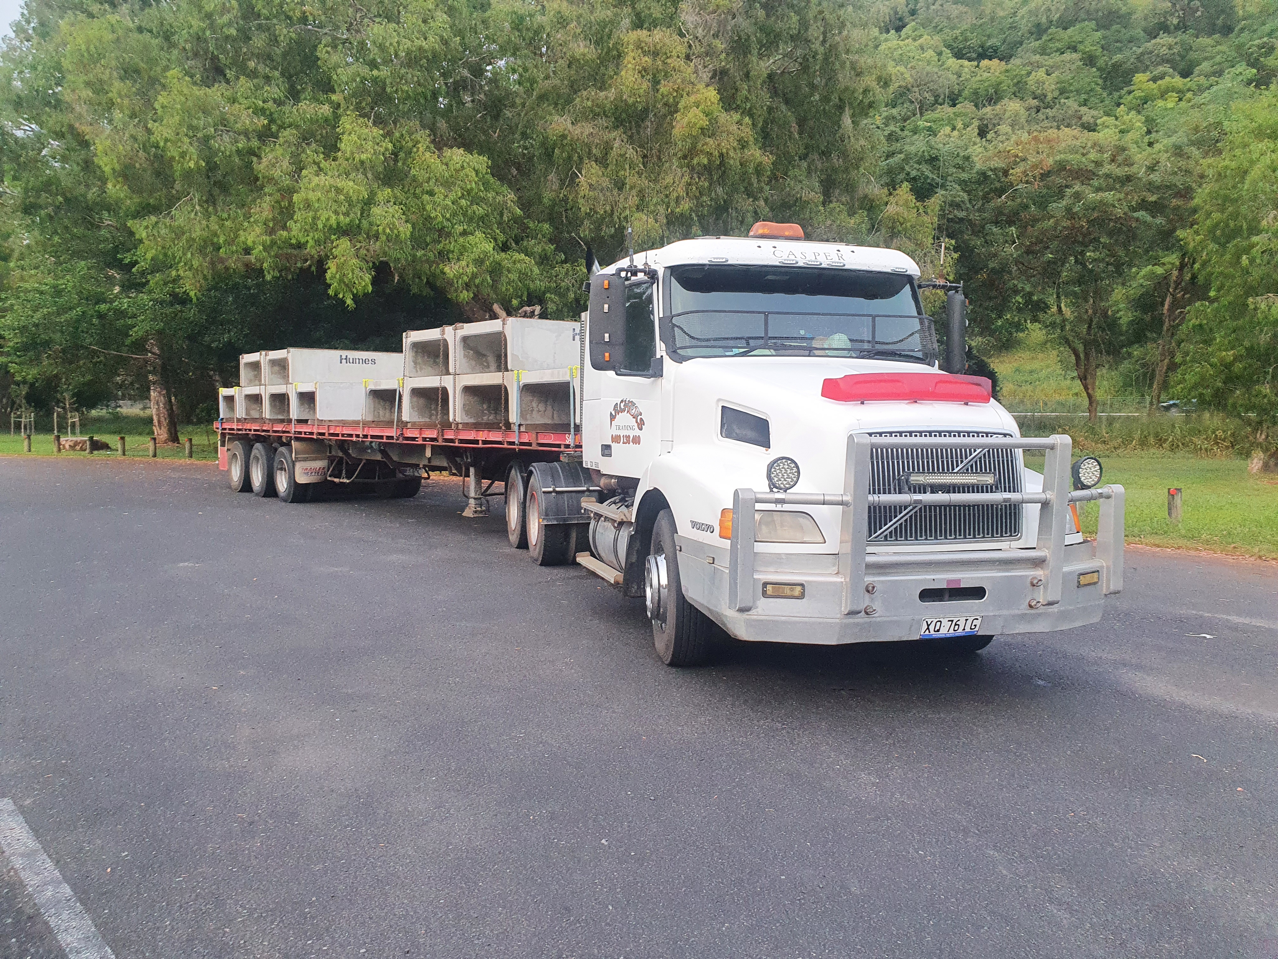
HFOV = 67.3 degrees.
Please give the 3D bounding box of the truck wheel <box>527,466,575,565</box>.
[{"bbox_3d":[-1.007,0.427,10.532,0.300,1.030,1.030,0,4,-17],"label":"truck wheel"}]

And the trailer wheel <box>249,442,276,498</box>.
[{"bbox_3d":[-7.188,-0.168,18.482,0.300,1.030,1.030,-2,5,-39],"label":"trailer wheel"}]

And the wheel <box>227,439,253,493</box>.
[{"bbox_3d":[-8.058,-0.247,19.542,0.300,1.030,1.030,-2,5,-39],"label":"wheel"}]

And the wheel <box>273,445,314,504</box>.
[{"bbox_3d":[-6.318,-0.088,17.422,0.300,1.030,1.030,-2,5,-39],"label":"wheel"}]

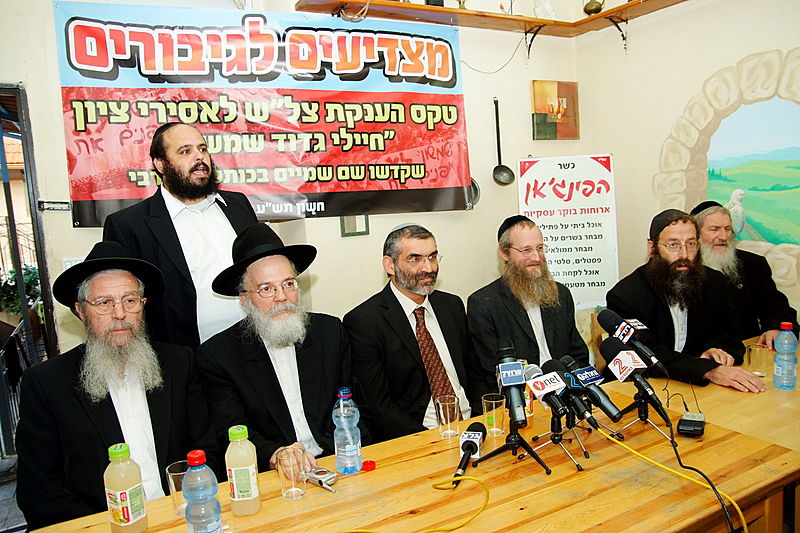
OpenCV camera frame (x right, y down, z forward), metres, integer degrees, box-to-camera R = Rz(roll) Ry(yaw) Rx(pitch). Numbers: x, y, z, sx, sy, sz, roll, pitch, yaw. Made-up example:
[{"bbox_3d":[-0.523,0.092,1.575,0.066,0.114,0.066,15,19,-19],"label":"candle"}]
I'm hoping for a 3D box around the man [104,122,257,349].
[{"bbox_3d":[-0.723,0.357,2.102,0.520,1.740,0.330,-9,7,-40],"label":"man"}]

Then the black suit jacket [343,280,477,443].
[{"bbox_3d":[0.084,0.396,1.926,0.500,0.680,0.400,-8,6,-30],"label":"black suit jacket"}]

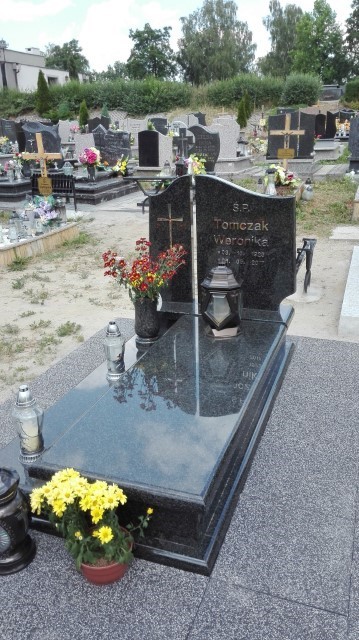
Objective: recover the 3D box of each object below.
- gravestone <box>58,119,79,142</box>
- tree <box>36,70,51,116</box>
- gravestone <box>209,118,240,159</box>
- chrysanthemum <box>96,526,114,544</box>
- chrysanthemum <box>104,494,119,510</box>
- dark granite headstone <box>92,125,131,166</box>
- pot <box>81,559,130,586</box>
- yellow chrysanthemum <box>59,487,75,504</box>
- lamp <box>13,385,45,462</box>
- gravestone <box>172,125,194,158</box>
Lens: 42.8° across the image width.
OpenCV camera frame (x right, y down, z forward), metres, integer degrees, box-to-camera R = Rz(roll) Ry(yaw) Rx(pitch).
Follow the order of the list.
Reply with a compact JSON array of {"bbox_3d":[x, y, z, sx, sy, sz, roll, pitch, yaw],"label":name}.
[{"bbox_3d":[-3.499,-5.985,14.500,0.680,0.780,0.140,5,21,21],"label":"gravestone"},{"bbox_3d":[-5.940,-9.871,20.000,0.620,1.950,0.620,5,21,21],"label":"tree"},{"bbox_3d":[1.024,-4.083,10.300,0.740,0.880,0.120,5,21,21],"label":"gravestone"},{"bbox_3d":[-0.231,0.678,1.440,0.050,0.046,0.040,-5,20,-12],"label":"chrysanthemum"},{"bbox_3d":[-0.236,0.633,1.593,0.049,0.050,0.038,-5,21,-11],"label":"chrysanthemum"},{"bbox_3d":[-1.798,-4.596,12.200,1.000,1.050,0.170,7,22,20],"label":"dark granite headstone"},{"bbox_3d":[-0.264,0.880,1.687,0.190,0.120,0.190,-1,21,0],"label":"pot"},{"bbox_3d":[-0.388,0.606,1.581,0.050,0.050,0.038,-8,22,-17],"label":"yellow chrysanthemum"},{"bbox_3d":[-0.586,0.403,1.764,0.125,0.326,0.125,6,21,20],"label":"lamp"},{"bbox_3d":[0.118,-4.547,12.000,0.560,0.880,0.140,7,22,20],"label":"gravestone"}]

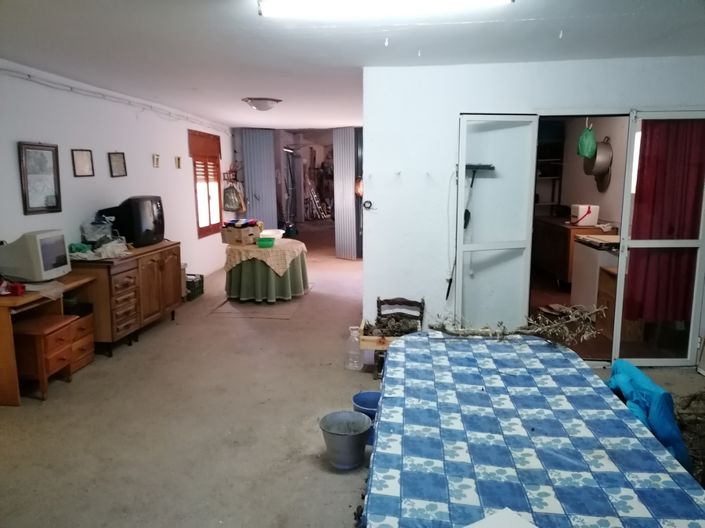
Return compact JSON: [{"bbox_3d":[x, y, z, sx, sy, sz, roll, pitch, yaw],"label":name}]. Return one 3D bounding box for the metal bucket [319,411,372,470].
[{"bbox_3d":[-0.031,0.994,3.055,0.284,0.243,0.284,0,8,0],"label":"metal bucket"}]

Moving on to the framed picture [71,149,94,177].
[{"bbox_3d":[-2.630,-0.979,5.369,0.020,0.256,0.338,1,11,6],"label":"framed picture"}]

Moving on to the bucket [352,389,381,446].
[{"bbox_3d":[0.130,0.948,3.339,0.255,0.250,0.255,1,8,6],"label":"bucket"}]

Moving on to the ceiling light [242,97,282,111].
[{"bbox_3d":[-1.035,-1.821,6.290,0.430,0.120,0.430,1,8,6],"label":"ceiling light"}]

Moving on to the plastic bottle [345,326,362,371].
[{"bbox_3d":[0.019,0.706,4.622,0.150,0.350,0.150,1,8,6],"label":"plastic bottle"}]

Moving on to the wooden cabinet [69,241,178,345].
[{"bbox_3d":[-2.379,0.293,5.816,0.560,0.840,1.530,1,8,6],"label":"wooden cabinet"}]

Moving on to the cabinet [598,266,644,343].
[{"bbox_3d":[2.695,0.407,5.506,0.300,0.670,0.390,1,8,6],"label":"cabinet"}]

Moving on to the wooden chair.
[{"bbox_3d":[0.387,0.599,4.474,0.390,0.605,0.410,1,8,6],"label":"wooden chair"}]

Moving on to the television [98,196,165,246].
[{"bbox_3d":[-2.458,-0.472,6.065,0.460,0.520,0.620,2,9,12],"label":"television"}]

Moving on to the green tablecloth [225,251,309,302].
[{"bbox_3d":[-1.231,0.065,7.675,1.130,0.720,1.130,1,8,6],"label":"green tablecloth"}]

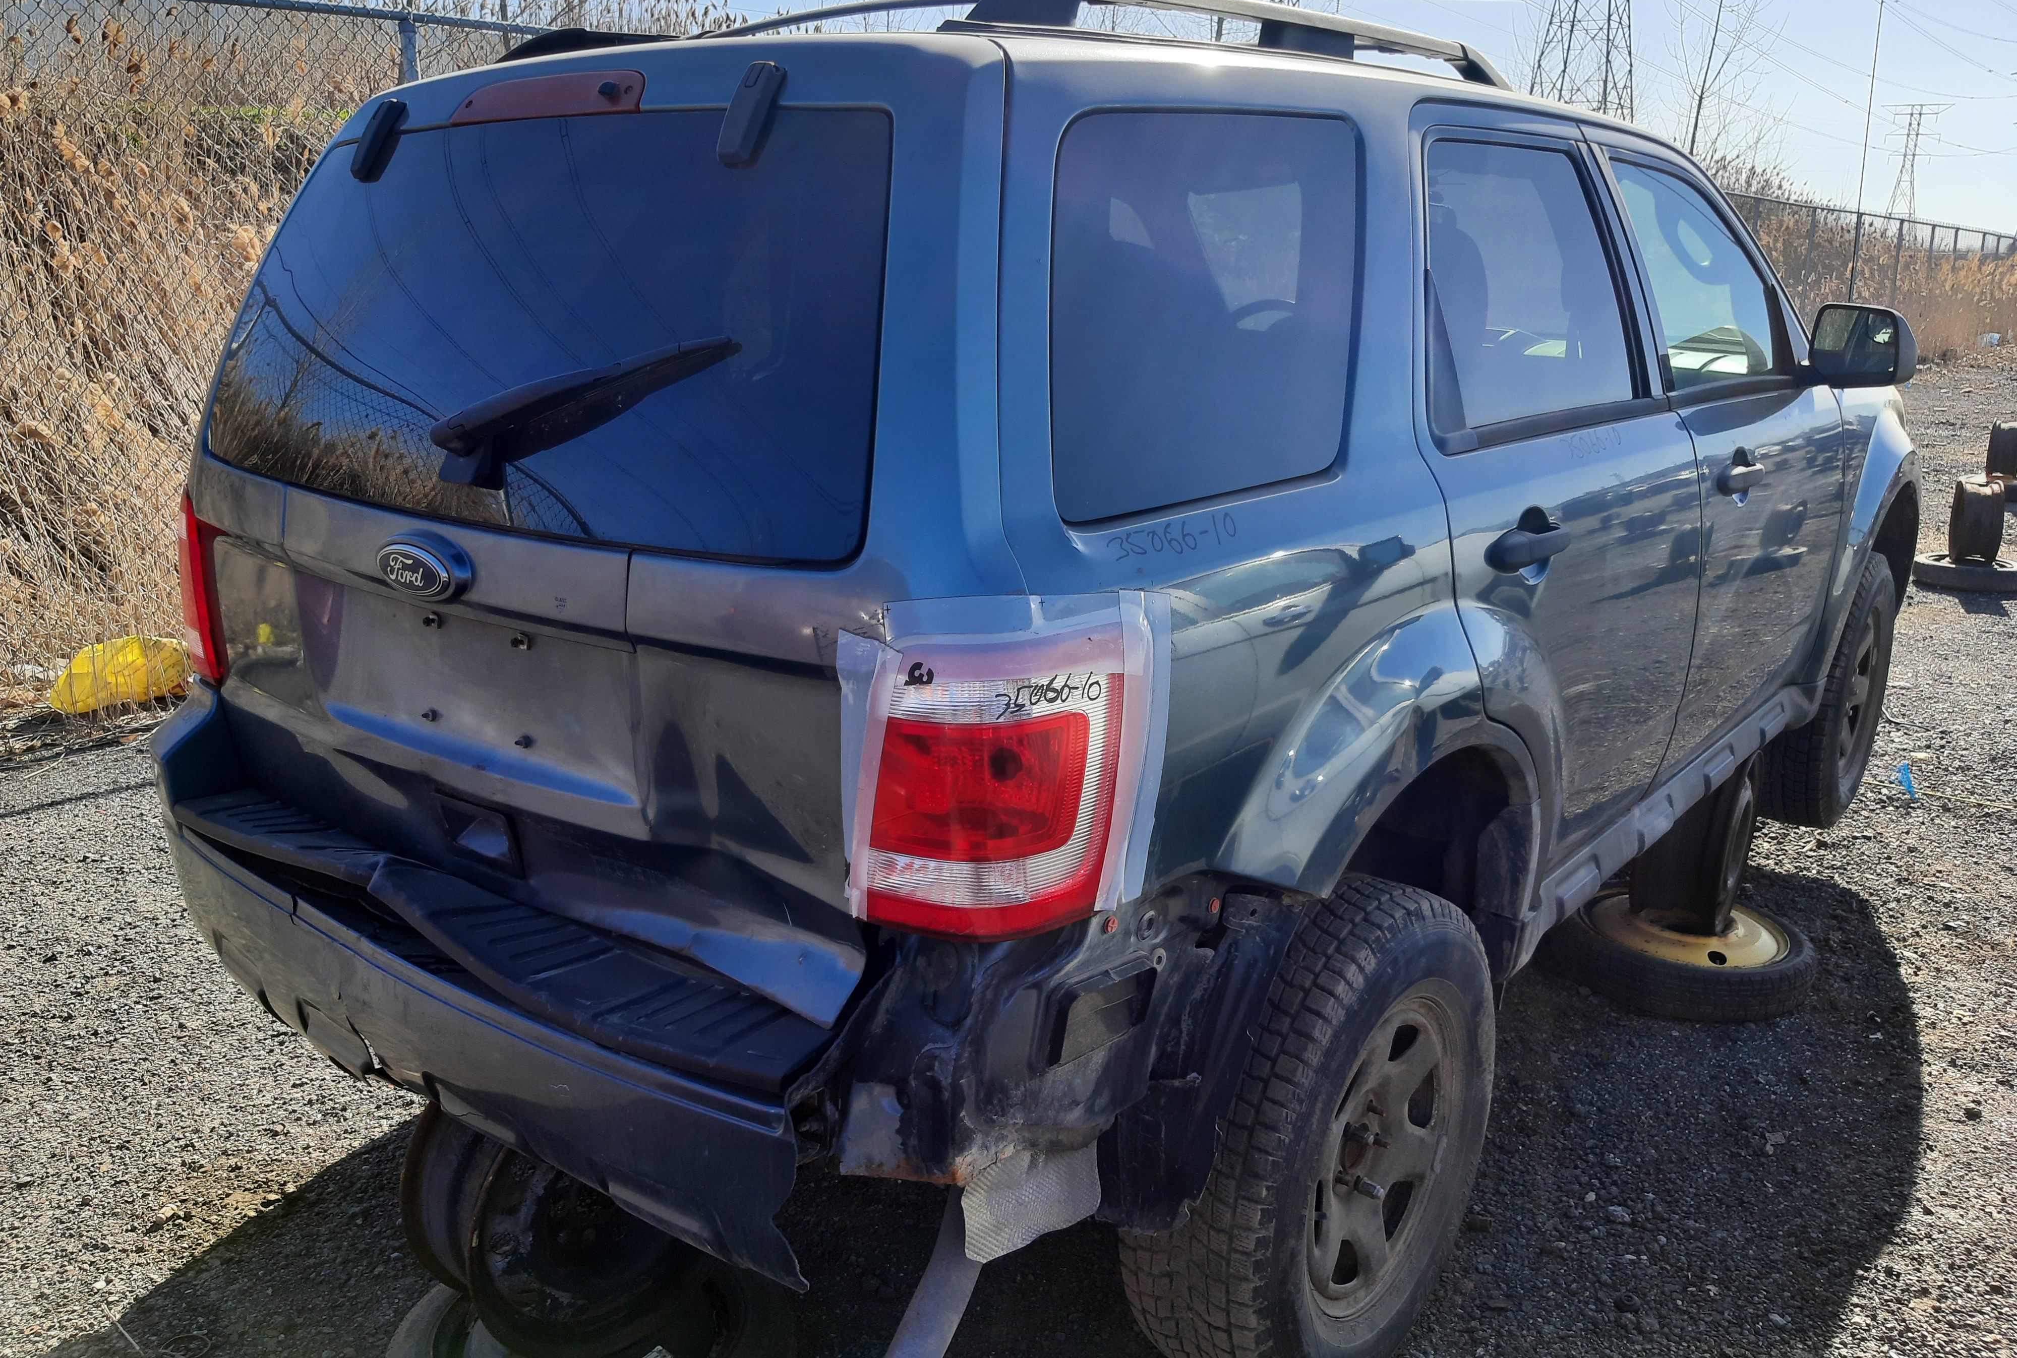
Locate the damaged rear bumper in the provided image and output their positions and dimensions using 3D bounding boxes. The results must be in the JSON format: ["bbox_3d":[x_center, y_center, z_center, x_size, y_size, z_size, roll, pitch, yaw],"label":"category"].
[{"bbox_3d":[-0.741,0.291,1.970,1.520,0.345,0.280,12,20,38],"label":"damaged rear bumper"}]

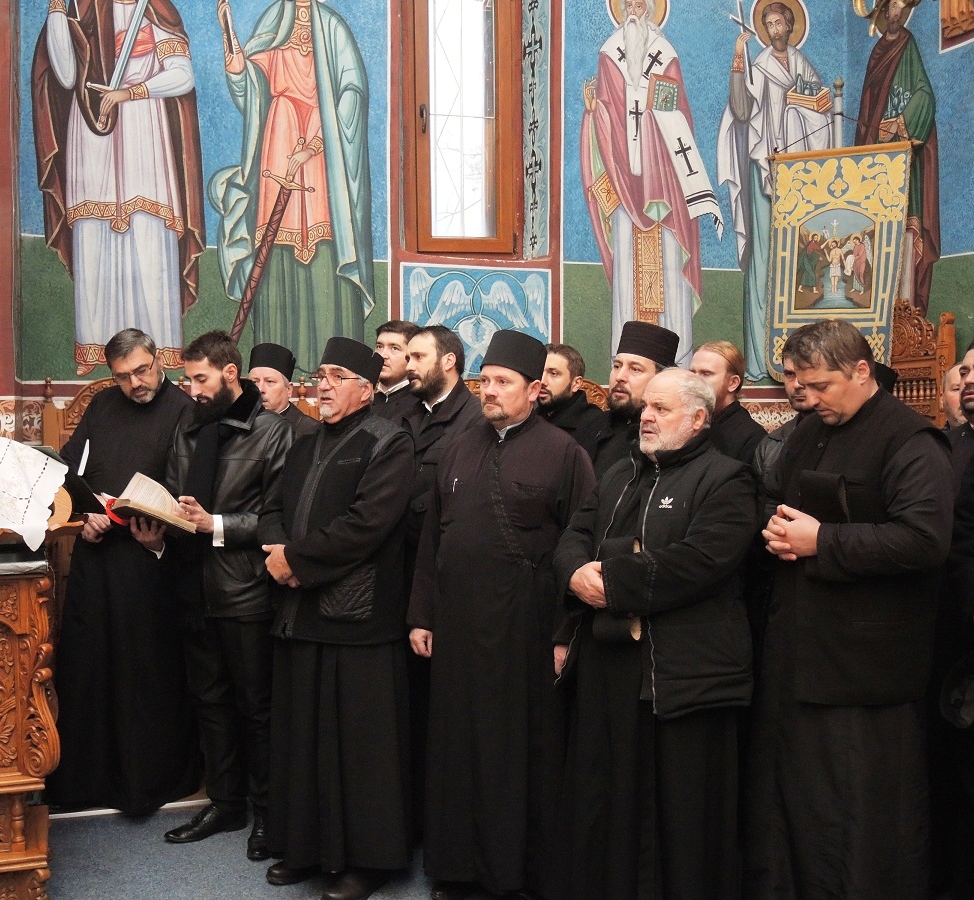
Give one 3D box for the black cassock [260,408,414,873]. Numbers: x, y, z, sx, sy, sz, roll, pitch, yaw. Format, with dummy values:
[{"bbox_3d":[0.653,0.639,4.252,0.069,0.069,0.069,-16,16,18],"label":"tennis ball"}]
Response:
[{"bbox_3d":[-0.487,0.600,3.700,0.540,1.460,0.400,3,3,41],"label":"black cassock"}]

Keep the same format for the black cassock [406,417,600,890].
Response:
[{"bbox_3d":[0.050,0.635,3.630,0.590,1.500,0.380,2,3,24],"label":"black cassock"}]

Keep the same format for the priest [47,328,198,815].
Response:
[{"bbox_3d":[-1.330,0.440,4.200,0.580,1.750,0.440,1,3,-4],"label":"priest"}]

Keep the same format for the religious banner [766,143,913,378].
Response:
[{"bbox_3d":[1.555,-0.825,5.100,0.640,1.070,0.050,5,3,20],"label":"religious banner"}]

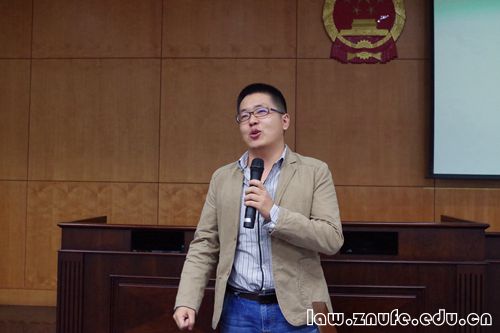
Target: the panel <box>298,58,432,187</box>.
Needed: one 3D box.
[{"bbox_3d":[1.021,-0.395,4.835,1.230,1.138,0.030,1,-2,4],"label":"panel"}]

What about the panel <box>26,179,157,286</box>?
[{"bbox_3d":[-1.451,0.634,4.963,1.230,0.991,0.030,1,-2,4],"label":"panel"}]

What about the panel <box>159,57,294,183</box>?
[{"bbox_3d":[-0.206,-0.412,4.915,1.230,1.138,0.030,1,-2,4],"label":"panel"}]

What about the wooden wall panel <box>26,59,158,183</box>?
[{"bbox_3d":[-1.434,-0.430,4.995,1.230,1.138,0.030,1,-2,4],"label":"wooden wall panel"}]

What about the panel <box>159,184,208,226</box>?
[{"bbox_3d":[-0.224,0.652,4.883,1.230,0.991,0.030,1,-2,4],"label":"panel"}]

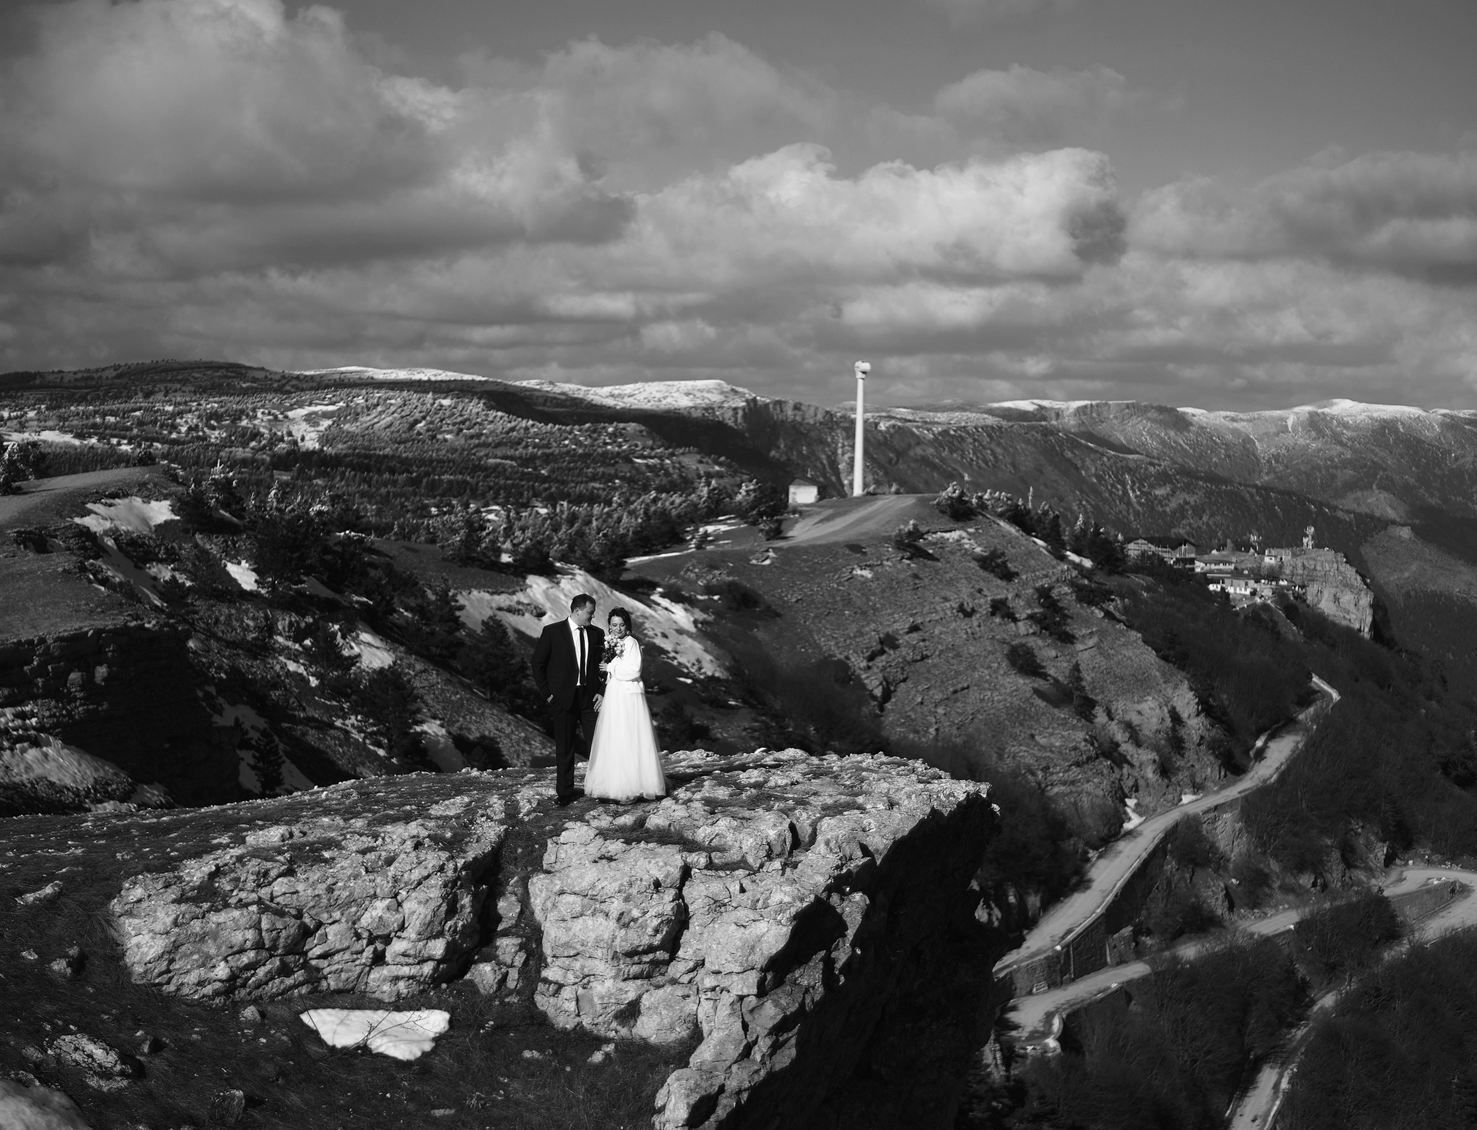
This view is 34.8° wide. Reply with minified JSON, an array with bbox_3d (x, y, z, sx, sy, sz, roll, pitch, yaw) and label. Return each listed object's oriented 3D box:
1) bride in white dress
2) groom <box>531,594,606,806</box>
[{"bbox_3d":[-0.975,1.204,20.400,0.680,1.610,0.680,4,4,45],"label":"bride in white dress"},{"bbox_3d":[-1.452,1.155,20.250,0.600,1.790,0.380,0,3,-24],"label":"groom"}]

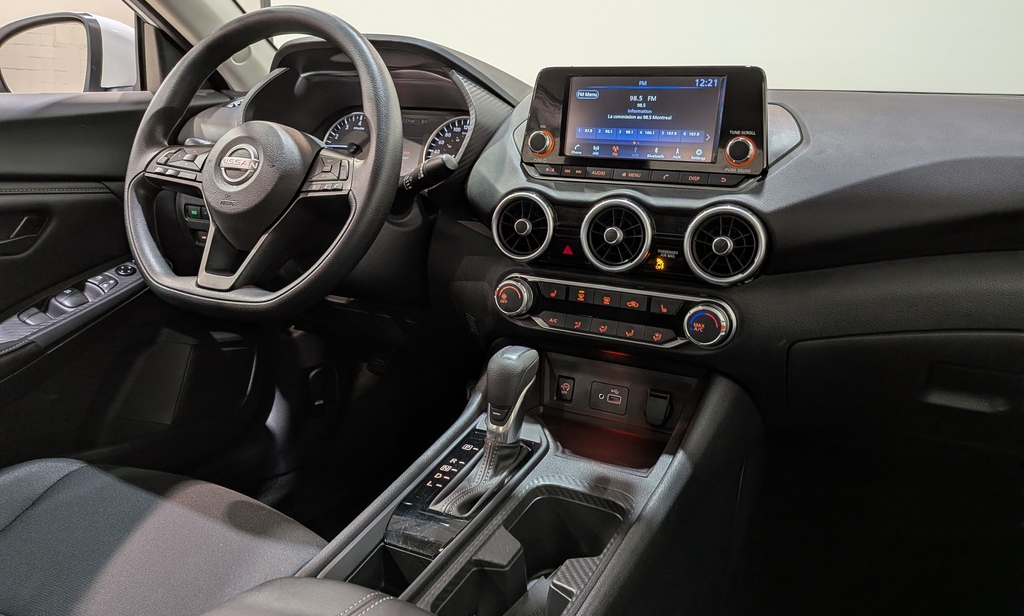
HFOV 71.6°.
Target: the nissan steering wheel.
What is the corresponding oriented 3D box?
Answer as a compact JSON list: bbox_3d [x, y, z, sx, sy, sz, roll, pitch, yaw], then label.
[{"bbox_3d":[-0.273,-0.159,0.792,0.368,0.358,0.100,9,-7,25],"label":"nissan steering wheel"}]

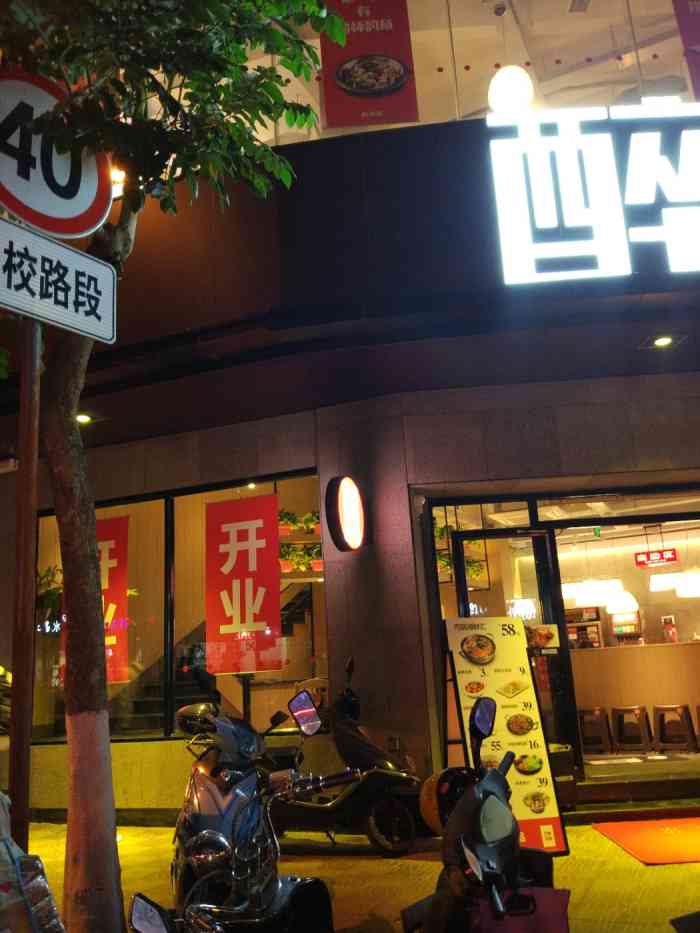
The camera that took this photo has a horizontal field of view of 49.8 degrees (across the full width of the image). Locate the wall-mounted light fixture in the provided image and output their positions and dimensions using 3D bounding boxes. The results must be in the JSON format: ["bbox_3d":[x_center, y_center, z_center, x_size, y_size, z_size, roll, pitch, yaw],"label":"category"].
[{"bbox_3d":[-0.036,0.363,5.831,0.110,0.568,0.568,-8,-14,20],"label":"wall-mounted light fixture"}]

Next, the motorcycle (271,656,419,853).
[{"bbox_3d":[-0.332,2.095,5.461,1.750,1.300,0.700,-8,-14,20],"label":"motorcycle"}]

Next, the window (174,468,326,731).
[{"bbox_3d":[-0.895,1.200,6.456,1.464,2.074,0.080,-8,-14,20],"label":"window"}]

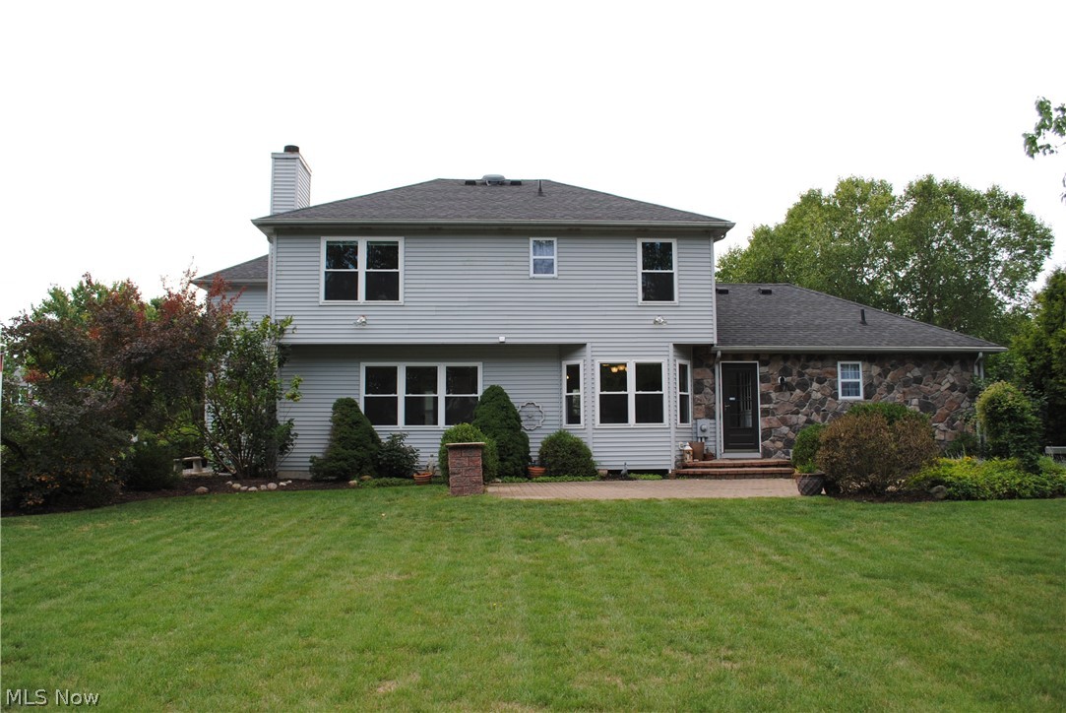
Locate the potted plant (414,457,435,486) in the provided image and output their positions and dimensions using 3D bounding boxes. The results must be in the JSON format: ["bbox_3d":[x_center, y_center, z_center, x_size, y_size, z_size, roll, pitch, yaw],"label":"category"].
[{"bbox_3d":[-2.190,2.322,16.182,0.435,0.560,0.435,0,-4,-3],"label":"potted plant"}]

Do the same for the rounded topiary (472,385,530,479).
[{"bbox_3d":[-0.673,1.622,17.120,1.221,2.042,1.221,0,-4,-3],"label":"rounded topiary"}]

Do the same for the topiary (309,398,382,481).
[{"bbox_3d":[-4.020,1.788,17.200,1.550,1.777,1.450,0,-4,-3],"label":"topiary"}]

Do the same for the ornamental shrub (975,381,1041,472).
[{"bbox_3d":[10.009,1.529,16.838,1.380,2.044,1.360,0,-4,-3],"label":"ornamental shrub"}]

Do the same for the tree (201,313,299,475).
[{"bbox_3d":[-6.090,0.865,17.259,2.168,3.684,2.059,0,-4,-3],"label":"tree"}]

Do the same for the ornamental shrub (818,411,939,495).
[{"bbox_3d":[6.501,1.802,15.100,2.250,1.549,2.050,0,-4,-3],"label":"ornamental shrub"}]

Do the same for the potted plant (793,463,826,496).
[{"bbox_3d":[4.819,2.127,13.939,0.561,0.598,0.561,0,-4,-3],"label":"potted plant"}]

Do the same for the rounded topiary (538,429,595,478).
[{"bbox_3d":[0.739,2.103,17.119,1.269,1.063,1.205,0,-4,-3],"label":"rounded topiary"}]

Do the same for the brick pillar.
[{"bbox_3d":[-1.230,2.075,14.700,0.700,0.984,0.680,0,-4,-3],"label":"brick pillar"}]

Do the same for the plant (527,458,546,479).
[{"bbox_3d":[0.064,2.408,17.260,0.425,0.461,0.425,0,-4,-3],"label":"plant"}]

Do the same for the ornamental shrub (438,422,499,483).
[{"bbox_3d":[-1.321,1.972,16.400,1.250,1.241,1.220,0,-4,-3],"label":"ornamental shrub"}]

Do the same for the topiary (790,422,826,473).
[{"bbox_3d":[5.779,1.933,16.200,1.200,1.216,1.150,0,-4,-3],"label":"topiary"}]

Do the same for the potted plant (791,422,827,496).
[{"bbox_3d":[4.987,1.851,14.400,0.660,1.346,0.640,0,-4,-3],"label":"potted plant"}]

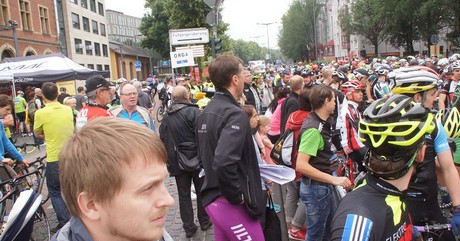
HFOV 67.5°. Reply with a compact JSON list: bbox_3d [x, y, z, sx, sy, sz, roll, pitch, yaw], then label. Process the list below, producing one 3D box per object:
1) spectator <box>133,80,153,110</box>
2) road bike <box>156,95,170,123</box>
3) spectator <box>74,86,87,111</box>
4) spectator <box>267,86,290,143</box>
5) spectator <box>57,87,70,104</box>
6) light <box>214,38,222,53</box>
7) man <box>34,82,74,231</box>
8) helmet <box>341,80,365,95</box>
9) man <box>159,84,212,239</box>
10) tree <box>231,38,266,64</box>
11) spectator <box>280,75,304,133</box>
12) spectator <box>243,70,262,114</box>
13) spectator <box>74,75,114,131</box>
[{"bbox_3d":[-1.799,0.056,7.126,0.520,1.760,0.360,-1,9,22],"label":"spectator"},{"bbox_3d":[-2.658,-0.512,14.037,0.480,1.040,1.700,-2,9,15],"label":"road bike"},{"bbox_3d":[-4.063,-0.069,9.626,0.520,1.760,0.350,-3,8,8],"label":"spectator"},{"bbox_3d":[0.803,0.316,4.808,0.360,1.572,0.480,-11,10,-38],"label":"spectator"},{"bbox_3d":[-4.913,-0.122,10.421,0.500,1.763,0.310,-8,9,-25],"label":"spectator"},{"bbox_3d":[-0.465,-3.102,14.300,0.320,0.600,0.250,-4,8,5],"label":"light"},{"bbox_3d":[-2.092,0.464,4.278,0.540,1.866,0.330,-10,10,-35],"label":"man"},{"bbox_3d":[1.482,-0.404,4.150,0.290,0.170,0.210,-2,9,16],"label":"helmet"},{"bbox_3d":[-0.464,0.472,3.848,0.580,1.710,0.400,0,9,24],"label":"man"},{"bbox_3d":[5.980,-20.289,110.809,10.000,11.300,11.000,-4,8,1],"label":"tree"},{"bbox_3d":[0.877,0.268,4.626,0.520,1.760,0.350,4,12,45],"label":"spectator"},{"bbox_3d":[0.379,0.022,6.226,0.330,1.827,0.520,-3,8,12],"label":"spectator"},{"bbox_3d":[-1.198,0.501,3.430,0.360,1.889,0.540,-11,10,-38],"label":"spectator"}]

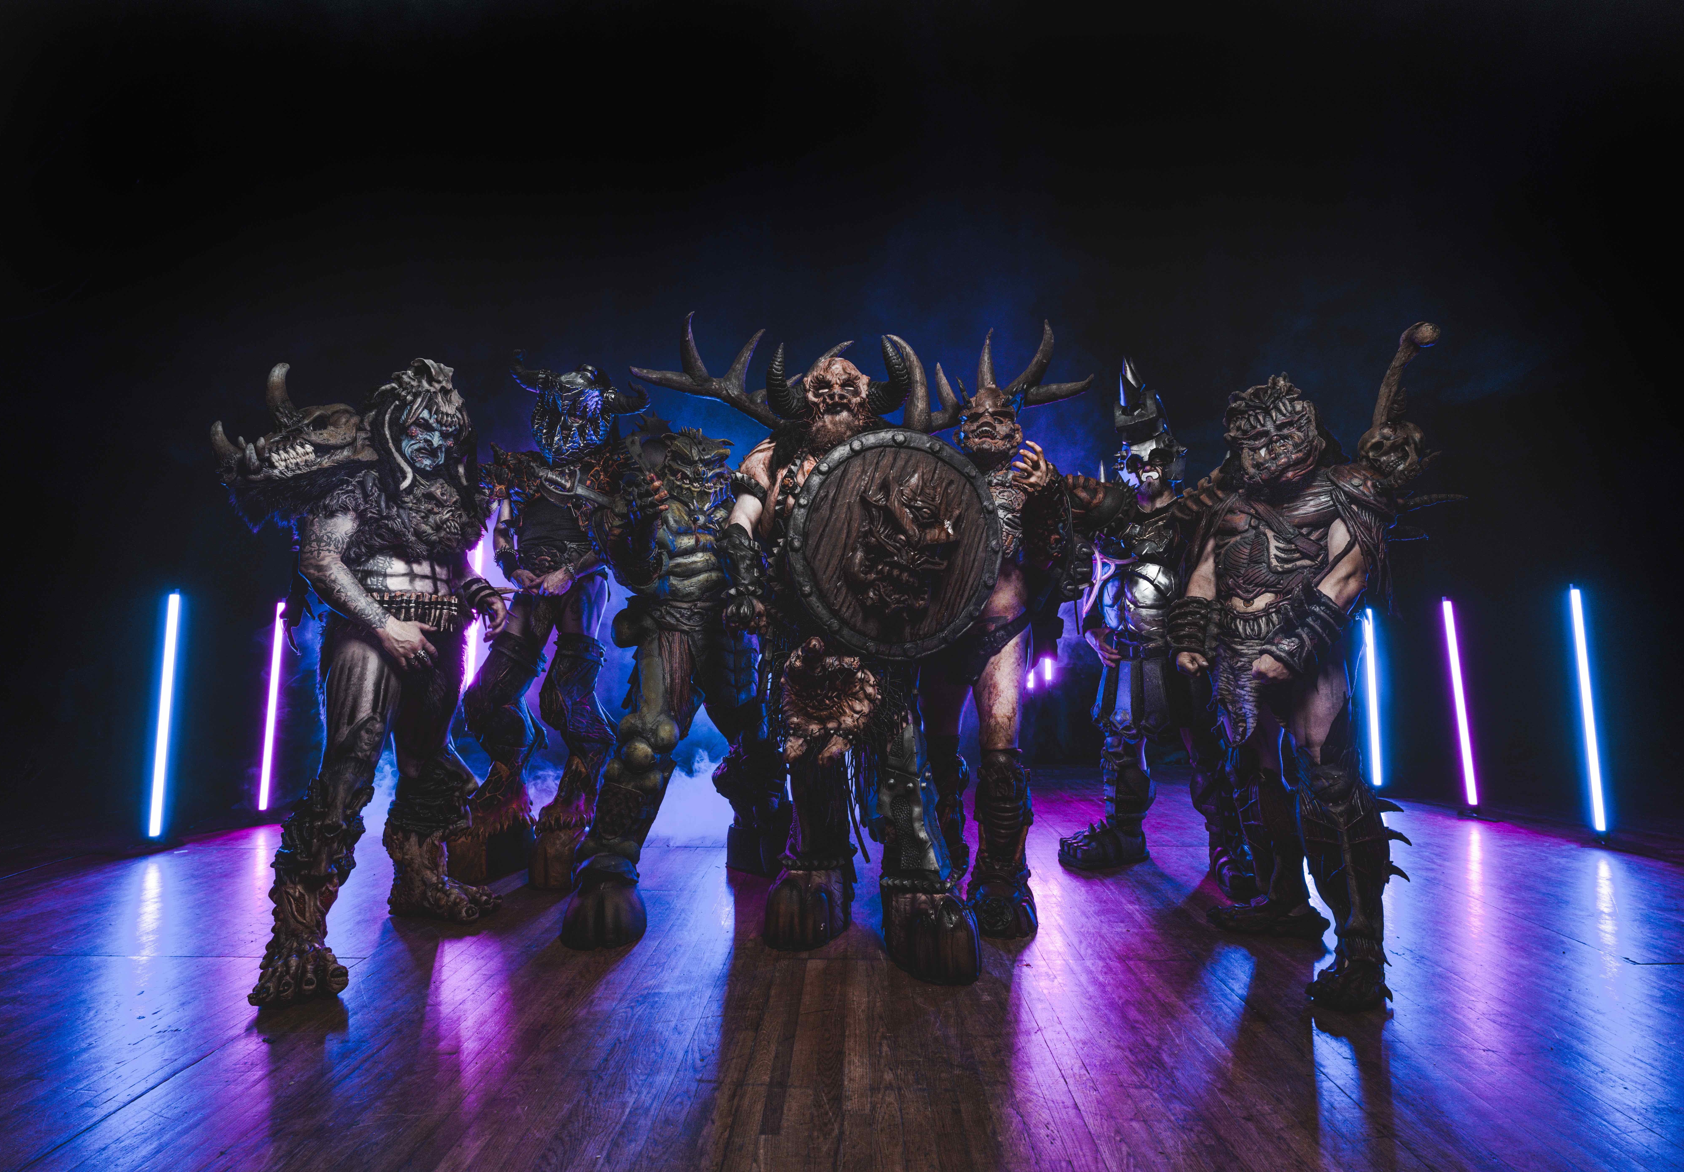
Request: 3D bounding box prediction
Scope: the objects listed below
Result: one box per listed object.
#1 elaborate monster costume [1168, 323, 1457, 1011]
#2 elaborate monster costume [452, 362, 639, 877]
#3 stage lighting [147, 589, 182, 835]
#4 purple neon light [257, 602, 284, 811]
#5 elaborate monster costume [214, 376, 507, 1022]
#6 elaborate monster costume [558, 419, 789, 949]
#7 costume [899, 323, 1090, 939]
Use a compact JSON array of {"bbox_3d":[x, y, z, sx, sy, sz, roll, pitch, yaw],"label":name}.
[{"bbox_3d":[1.530,0.124,2.319,0.824,2.045,0.723,-4,-7,30],"label":"elaborate monster costume"},{"bbox_3d":[-1.229,0.104,3.166,0.707,2.267,0.596,1,-6,-6],"label":"elaborate monster costume"},{"bbox_3d":[-3.408,0.638,3.685,0.050,1.235,0.050,-1,-6,0],"label":"stage lighting"},{"bbox_3d":[-3.406,0.705,4.380,0.050,1.258,0.050,0,-6,0],"label":"purple neon light"},{"bbox_3d":[-1.576,0.192,2.382,0.949,1.925,0.801,3,-7,-27],"label":"elaborate monster costume"},{"bbox_3d":[-0.597,0.305,2.913,0.936,1.813,0.878,2,-6,-14],"label":"elaborate monster costume"},{"bbox_3d":[0.601,0.076,2.769,0.735,2.237,0.529,-1,-6,6],"label":"costume"}]

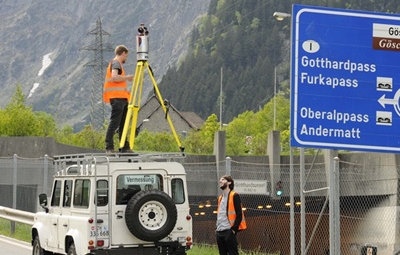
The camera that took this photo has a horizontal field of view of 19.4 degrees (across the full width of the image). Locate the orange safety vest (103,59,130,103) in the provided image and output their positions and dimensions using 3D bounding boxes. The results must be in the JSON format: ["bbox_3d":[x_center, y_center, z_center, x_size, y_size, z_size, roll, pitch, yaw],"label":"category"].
[{"bbox_3d":[-1.312,-0.740,18.450,0.370,0.690,0.460,0,-2,-15],"label":"orange safety vest"}]

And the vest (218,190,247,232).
[{"bbox_3d":[0.496,1.255,17.800,0.310,0.600,0.430,2,-3,-42],"label":"vest"}]

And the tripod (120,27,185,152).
[{"bbox_3d":[-0.753,-0.604,18.300,0.970,2.040,1.050,-1,-2,10],"label":"tripod"}]

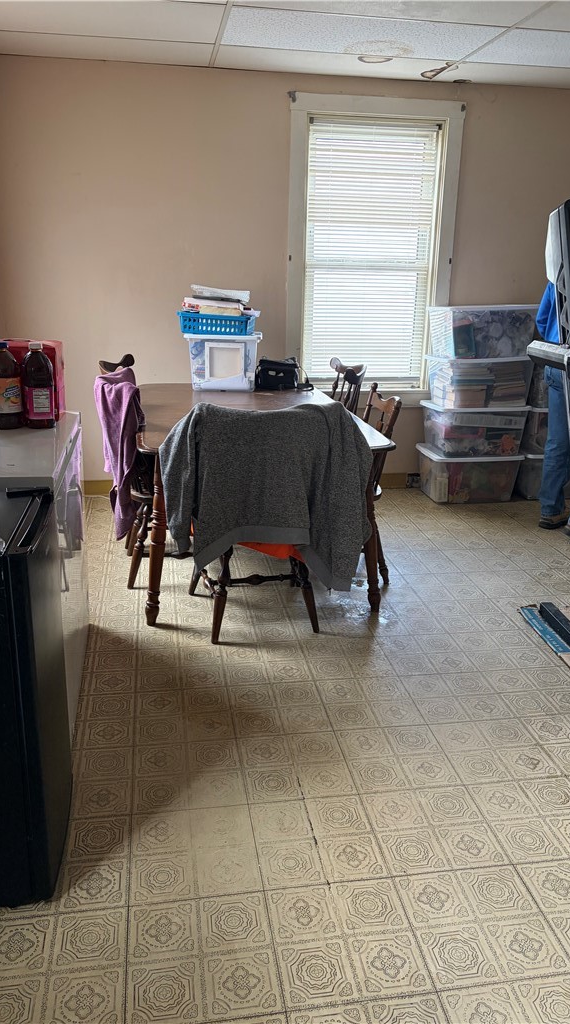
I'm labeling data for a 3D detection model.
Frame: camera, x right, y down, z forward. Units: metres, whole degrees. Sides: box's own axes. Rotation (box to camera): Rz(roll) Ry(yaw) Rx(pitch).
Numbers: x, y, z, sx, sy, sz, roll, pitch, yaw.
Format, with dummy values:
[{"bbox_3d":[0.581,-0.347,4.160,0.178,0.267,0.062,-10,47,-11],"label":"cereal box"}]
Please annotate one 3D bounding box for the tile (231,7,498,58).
[{"bbox_3d":[0.339,-2.216,3.567,1.225,0.018,0.598,-2,18,-9],"label":"tile"}]

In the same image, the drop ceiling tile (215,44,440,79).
[{"bbox_3d":[0.253,-2.370,4.054,1.225,0.018,0.445,-2,18,-9],"label":"drop ceiling tile"}]

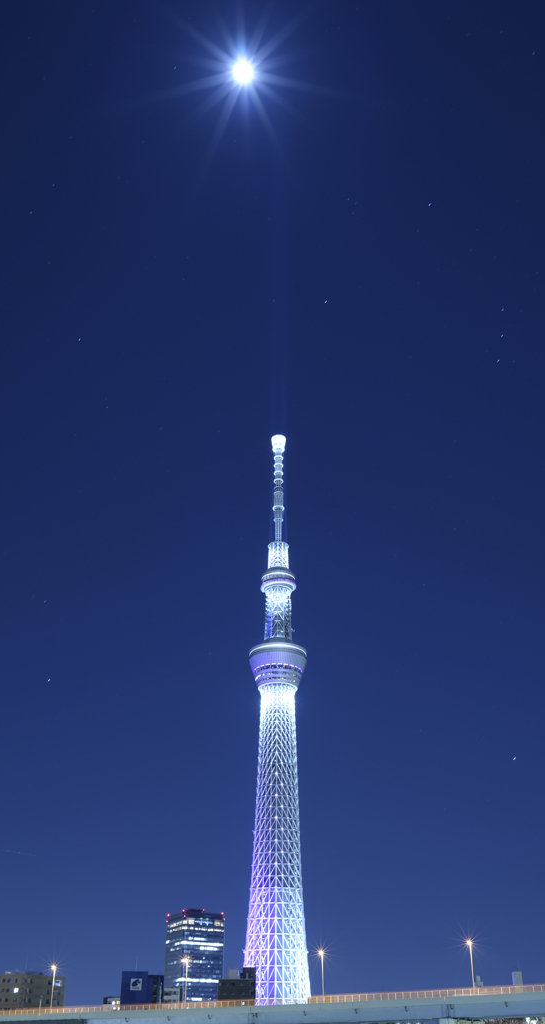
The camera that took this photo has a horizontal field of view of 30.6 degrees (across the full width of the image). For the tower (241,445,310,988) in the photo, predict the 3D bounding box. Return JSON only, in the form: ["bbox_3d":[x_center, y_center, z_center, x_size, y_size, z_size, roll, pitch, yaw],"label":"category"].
[{"bbox_3d":[5.976,187.326,948.413,68.000,634.000,66.000,0,-30,0],"label":"tower"}]

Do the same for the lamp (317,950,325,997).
[{"bbox_3d":[10.839,101.050,215.348,0.500,11.000,1.400,-17,-34,27],"label":"lamp"}]

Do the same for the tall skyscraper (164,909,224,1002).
[{"bbox_3d":[-77.411,477.608,975.771,43.000,158.000,42.000,15,-33,-23],"label":"tall skyscraper"}]

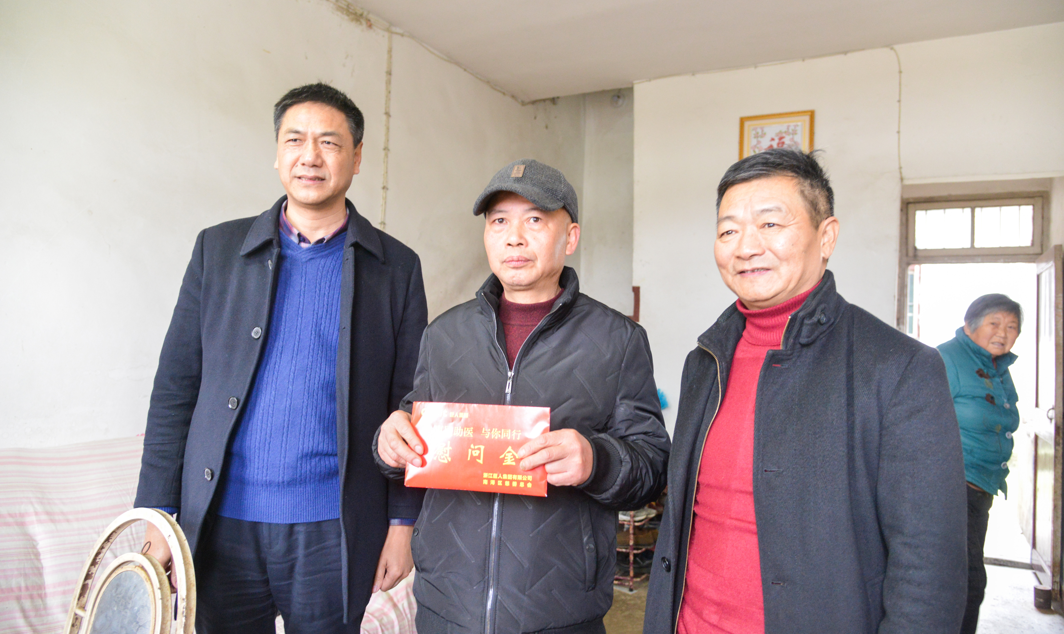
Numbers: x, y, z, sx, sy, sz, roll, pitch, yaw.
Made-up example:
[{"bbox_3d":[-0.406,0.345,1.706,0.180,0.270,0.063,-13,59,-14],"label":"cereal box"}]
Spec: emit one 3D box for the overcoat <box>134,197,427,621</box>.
[{"bbox_3d":[-0.516,0.179,1.434,0.570,0.850,0.360,2,-1,-6],"label":"overcoat"}]

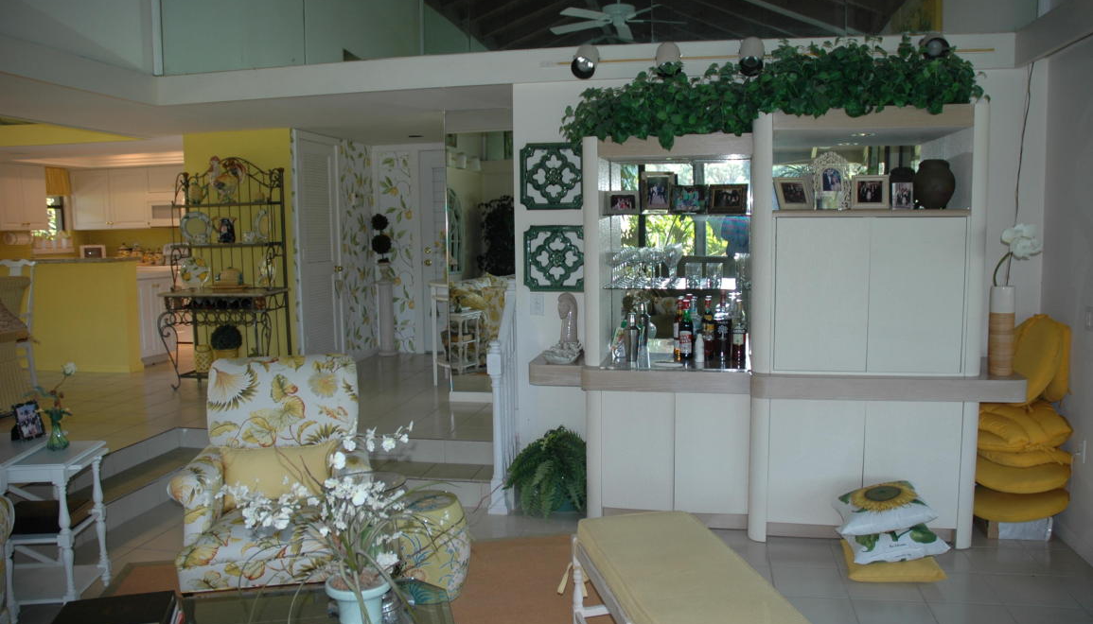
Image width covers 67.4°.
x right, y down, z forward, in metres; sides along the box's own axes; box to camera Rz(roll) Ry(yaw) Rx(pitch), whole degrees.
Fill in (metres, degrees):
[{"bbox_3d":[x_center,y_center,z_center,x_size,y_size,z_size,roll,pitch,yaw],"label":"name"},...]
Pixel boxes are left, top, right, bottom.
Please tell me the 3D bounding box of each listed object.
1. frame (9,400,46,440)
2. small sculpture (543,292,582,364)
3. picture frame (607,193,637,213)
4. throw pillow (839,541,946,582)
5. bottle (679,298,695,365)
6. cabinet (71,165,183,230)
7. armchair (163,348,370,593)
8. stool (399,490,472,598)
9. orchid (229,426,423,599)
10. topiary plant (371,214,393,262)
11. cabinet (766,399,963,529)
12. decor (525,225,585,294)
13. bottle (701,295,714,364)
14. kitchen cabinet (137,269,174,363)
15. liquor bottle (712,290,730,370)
[{"bbox_3d":[-2.319,0.486,3.677,0.125,0.170,0.050,-7,-3,-43],"label":"frame"},{"bbox_3d":[0.092,0.084,4.546,0.180,0.379,0.160,-5,8,-35],"label":"small sculpture"},{"bbox_3d":[0.420,-0.602,4.537,0.175,0.127,0.030,0,-3,9],"label":"picture frame"},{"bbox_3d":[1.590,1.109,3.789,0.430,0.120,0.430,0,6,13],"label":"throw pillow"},{"bbox_3d":[0.758,0.099,4.437,0.075,0.337,0.075,0,7,11],"label":"bottle"},{"bbox_3d":[-5.159,-1.433,10.339,1.780,0.767,0.340,0,7,11],"label":"cabinet"},{"bbox_3d":[-1.207,0.750,3.706,0.850,0.970,0.860,-3,6,-12],"label":"armchair"},{"bbox_3d":[-0.497,1.023,3.577,0.330,0.435,0.330,0,6,11],"label":"stool"},{"bbox_3d":[-0.517,0.457,1.887,0.420,0.390,0.340,0,7,11],"label":"orchid"},{"bbox_3d":[-1.608,-0.721,8.009,0.200,0.470,0.200,0,7,9],"label":"topiary plant"},{"bbox_3d":[1.597,0.715,4.248,0.920,0.660,0.520,0,6,11],"label":"cabinet"},{"bbox_3d":[0.066,-0.314,4.792,0.395,0.389,0.040,0,7,11],"label":"decor"},{"bbox_3d":[0.868,0.092,4.381,0.073,0.361,0.073,0,7,11],"label":"bottle"},{"bbox_3d":[-4.005,0.033,7.824,0.580,0.914,0.450,0,7,9],"label":"kitchen cabinet"},{"bbox_3d":[0.973,0.079,4.501,0.095,0.387,0.093,0,7,9],"label":"liquor bottle"}]

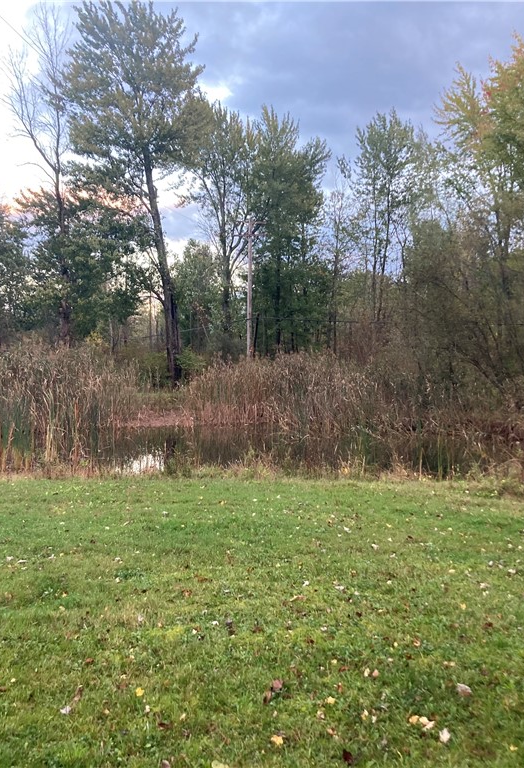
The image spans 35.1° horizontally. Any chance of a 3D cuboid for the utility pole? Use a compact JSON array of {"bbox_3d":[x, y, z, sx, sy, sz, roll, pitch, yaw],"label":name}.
[{"bbox_3d":[-0.784,-5.158,54.125,0.360,11.200,0.360,0,1,0],"label":"utility pole"}]

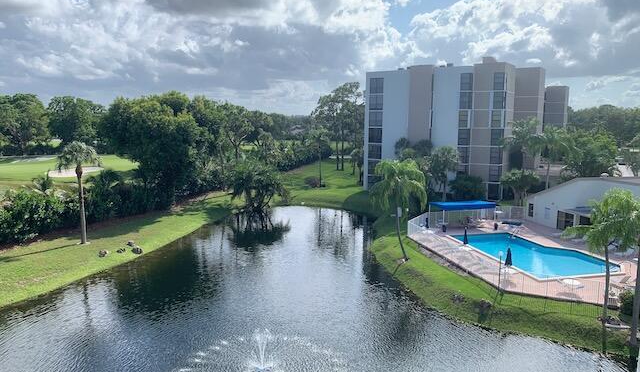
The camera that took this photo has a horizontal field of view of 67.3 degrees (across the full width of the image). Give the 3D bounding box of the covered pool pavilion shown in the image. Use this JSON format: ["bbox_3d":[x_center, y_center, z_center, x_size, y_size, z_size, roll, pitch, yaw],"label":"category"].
[{"bbox_3d":[16.021,3.289,53.602,6.700,2.750,3.100,-2,8,-16],"label":"covered pool pavilion"}]

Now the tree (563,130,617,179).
[{"bbox_3d":[49.771,-5.035,88.775,9.574,10.153,9.275,1,8,0],"label":"tree"}]

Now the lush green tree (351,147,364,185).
[{"bbox_3d":[6.967,-3.743,89.313,2.497,7.041,2.419,1,8,0],"label":"lush green tree"}]

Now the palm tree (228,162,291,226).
[{"bbox_3d":[-8.766,-0.120,68.670,8.550,7.060,8.550,0,8,0],"label":"palm tree"}]

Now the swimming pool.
[{"bbox_3d":[19.409,6.309,43.991,9.400,0.600,14.200,-1,8,-13],"label":"swimming pool"}]

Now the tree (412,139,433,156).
[{"bbox_3d":[16.448,-3.182,77.324,3.210,8.880,3.210,0,8,0],"label":"tree"}]

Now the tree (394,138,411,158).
[{"bbox_3d":[13.580,-3.421,79.311,2.630,8.800,2.630,0,8,0],"label":"tree"}]

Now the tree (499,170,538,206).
[{"bbox_3d":[27.804,0.294,66.994,5.084,5.385,4.925,1,8,0],"label":"tree"}]

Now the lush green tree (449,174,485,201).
[{"bbox_3d":[22.145,0.093,72.741,5.440,3.690,4.900,0,8,0],"label":"lush green tree"}]

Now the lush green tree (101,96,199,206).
[{"bbox_3d":[-24.526,-5.088,69.147,13.533,15.019,11.982,1,8,0],"label":"lush green tree"}]

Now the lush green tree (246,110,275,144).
[{"bbox_3d":[-20.412,-18.478,164.912,9.318,13.000,8.645,1,8,0],"label":"lush green tree"}]

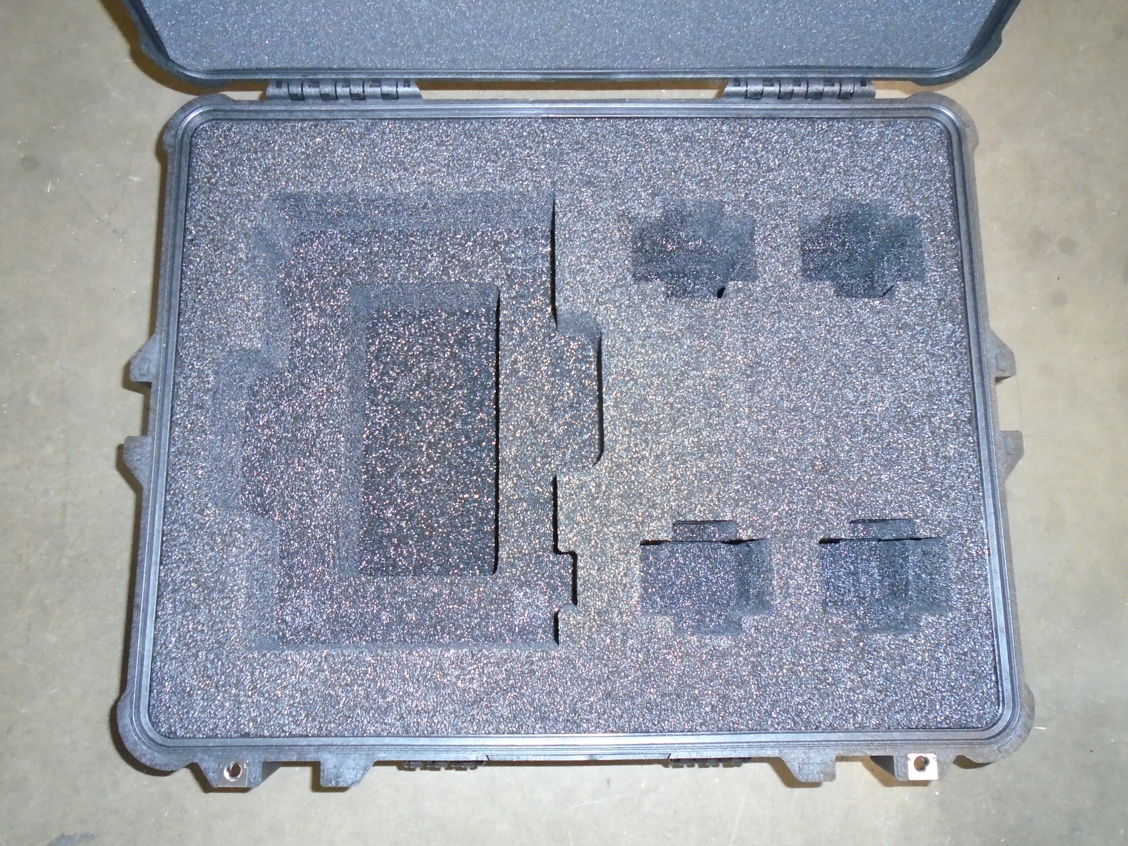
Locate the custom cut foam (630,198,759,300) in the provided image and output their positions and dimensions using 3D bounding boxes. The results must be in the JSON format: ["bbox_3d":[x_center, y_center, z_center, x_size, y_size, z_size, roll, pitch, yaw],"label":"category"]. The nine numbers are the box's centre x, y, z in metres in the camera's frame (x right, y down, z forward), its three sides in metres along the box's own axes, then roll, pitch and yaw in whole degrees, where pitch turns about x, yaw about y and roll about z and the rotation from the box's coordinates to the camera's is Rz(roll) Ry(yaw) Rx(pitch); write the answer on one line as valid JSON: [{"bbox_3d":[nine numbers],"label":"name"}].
[{"bbox_3d":[0.093,-0.118,0.638,0.087,0.068,0.073,0,80,-1],"label":"custom cut foam"}]

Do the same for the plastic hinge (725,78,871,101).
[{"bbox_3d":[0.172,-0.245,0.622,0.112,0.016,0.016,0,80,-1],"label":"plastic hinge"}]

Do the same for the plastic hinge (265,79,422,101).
[{"bbox_3d":[-0.161,-0.243,0.617,0.112,0.016,0.016,0,80,-1],"label":"plastic hinge"}]

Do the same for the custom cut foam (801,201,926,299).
[{"bbox_3d":[0.214,-0.118,0.639,0.088,0.068,0.073,0,80,-1],"label":"custom cut foam"}]

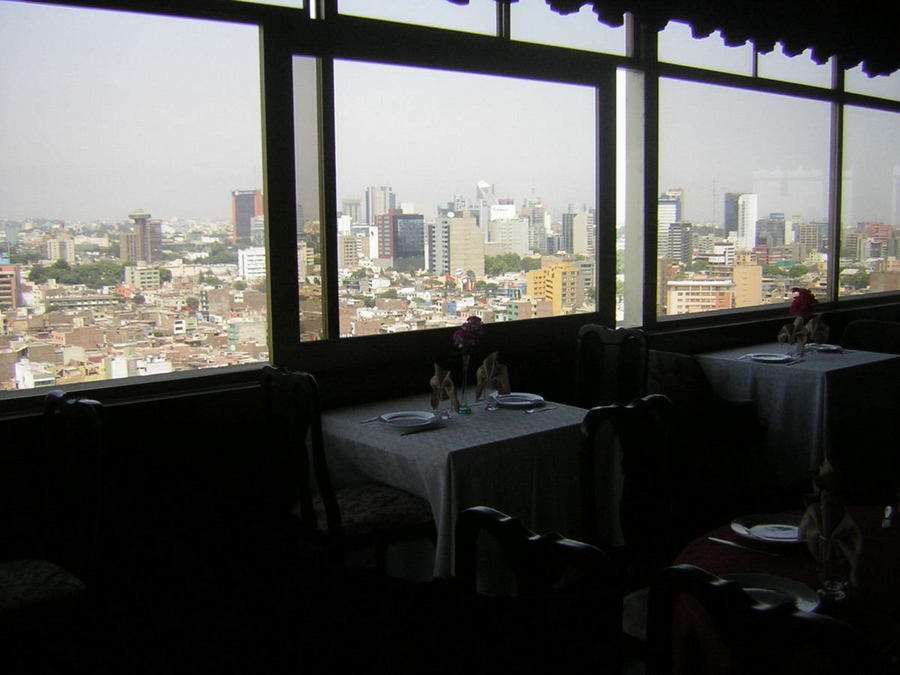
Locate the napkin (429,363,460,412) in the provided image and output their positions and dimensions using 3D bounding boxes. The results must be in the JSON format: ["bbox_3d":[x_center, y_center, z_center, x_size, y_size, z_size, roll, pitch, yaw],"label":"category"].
[{"bbox_3d":[-0.025,0.232,4.335,0.148,0.227,0.120,-1,7,0],"label":"napkin"}]

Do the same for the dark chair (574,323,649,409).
[{"bbox_3d":[0.695,0.506,4.976,0.560,1.050,0.500,-7,10,-42],"label":"dark chair"}]

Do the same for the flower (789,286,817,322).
[{"bbox_3d":[2.264,-0.211,5.995,0.192,0.231,0.170,2,8,20],"label":"flower"}]

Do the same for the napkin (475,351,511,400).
[{"bbox_3d":[0.206,0.184,4.531,0.174,0.237,0.130,0,7,3],"label":"napkin"}]

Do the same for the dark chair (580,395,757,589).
[{"bbox_3d":[0.797,0.756,3.033,0.510,1.050,0.570,-7,10,-43],"label":"dark chair"}]

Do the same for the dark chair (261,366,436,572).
[{"bbox_3d":[-0.394,0.653,3.915,0.570,1.050,0.510,-6,9,-37],"label":"dark chair"}]

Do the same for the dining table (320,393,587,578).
[{"bbox_3d":[0.070,0.729,4.467,1.000,0.760,1.030,-6,9,-38],"label":"dining table"}]

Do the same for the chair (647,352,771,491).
[{"bbox_3d":[1.495,0.488,5.721,0.640,0.880,0.540,-7,10,-40],"label":"chair"}]

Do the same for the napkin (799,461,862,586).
[{"bbox_3d":[0.922,0.451,2.267,0.155,0.287,0.130,3,8,23],"label":"napkin"}]

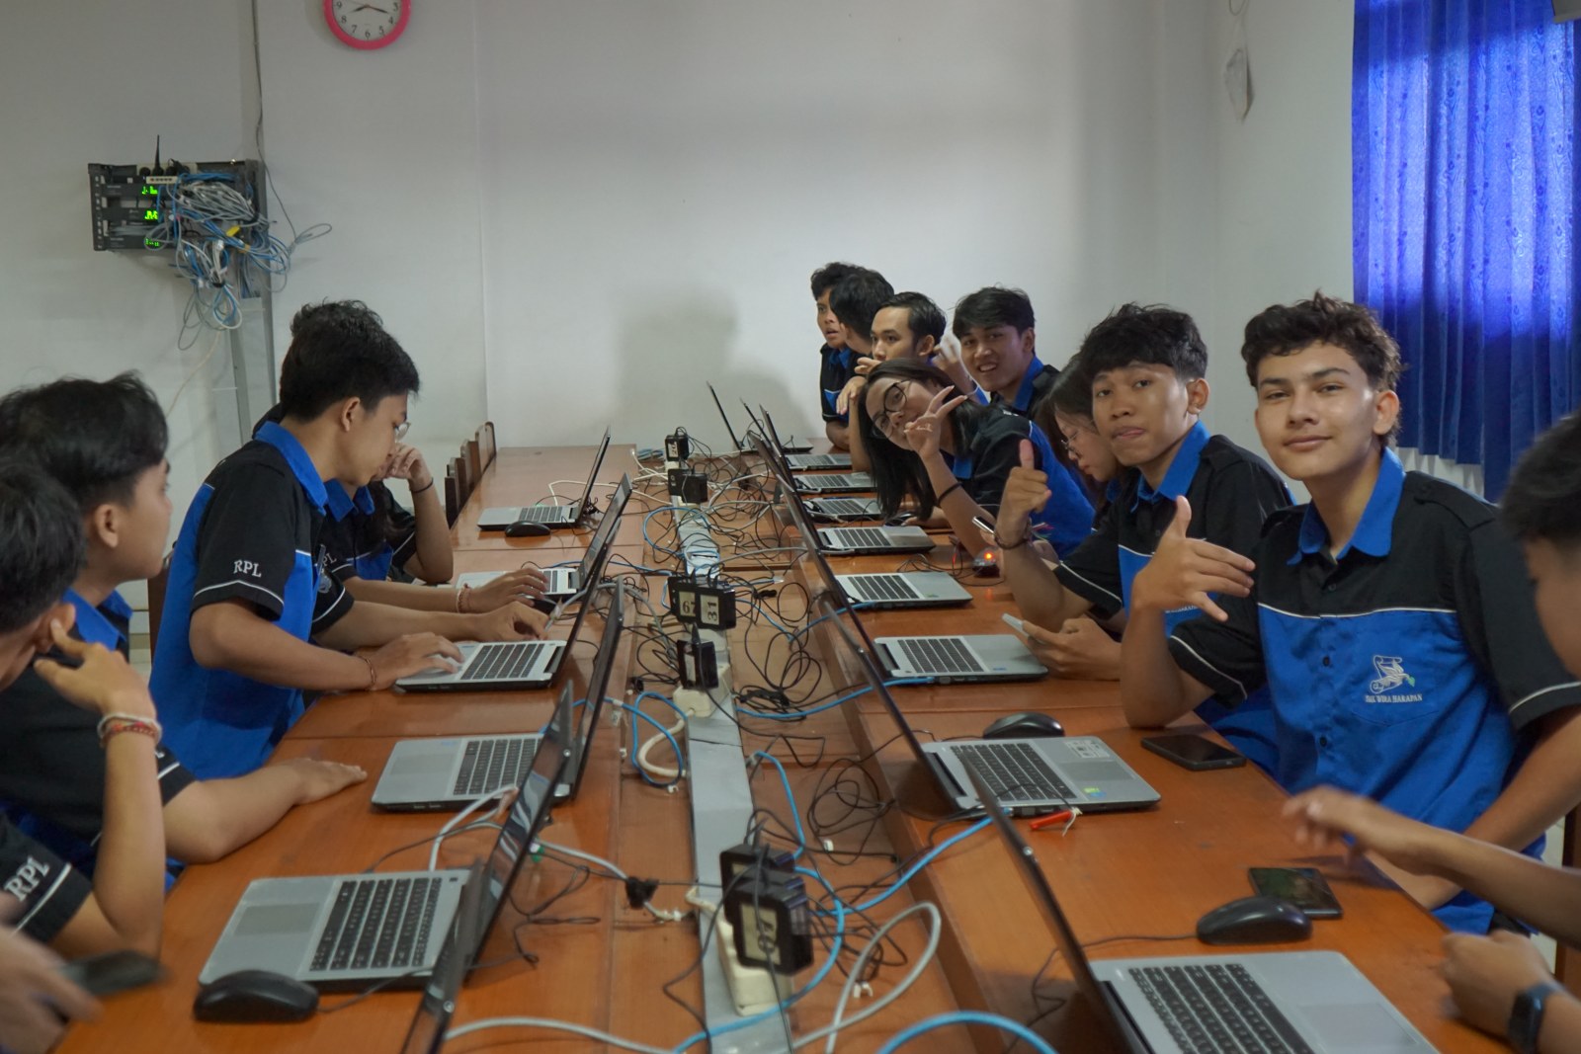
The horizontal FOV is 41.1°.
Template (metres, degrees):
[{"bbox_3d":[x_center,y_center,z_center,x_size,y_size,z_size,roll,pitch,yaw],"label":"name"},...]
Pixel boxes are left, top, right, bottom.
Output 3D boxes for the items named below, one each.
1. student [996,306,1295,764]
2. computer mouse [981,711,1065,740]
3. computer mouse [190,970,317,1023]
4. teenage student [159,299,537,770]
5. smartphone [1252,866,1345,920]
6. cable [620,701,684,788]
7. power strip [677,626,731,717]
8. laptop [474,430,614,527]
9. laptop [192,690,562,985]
[{"bbox_3d":[0.586,0.323,3.400,0.540,1.330,0.480,-7,9,-36],"label":"student"},{"bbox_3d":[0.336,0.283,3.028,0.113,0.038,0.062,-1,7,2],"label":"computer mouse"},{"bbox_3d":[-0.498,0.436,1.971,0.113,0.038,0.062,-1,7,1],"label":"computer mouse"},{"bbox_3d":[-0.700,0.340,3.450,0.620,1.330,0.500,-2,7,-4],"label":"teenage student"},{"bbox_3d":[0.543,0.392,2.264,0.072,0.009,0.158,0,7,5],"label":"smartphone"},{"bbox_3d":[-0.208,0.326,3.140,0.100,0.070,0.200,-2,7,-4],"label":"cable"},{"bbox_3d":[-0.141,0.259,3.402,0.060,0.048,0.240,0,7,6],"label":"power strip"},{"bbox_3d":[-0.640,-0.124,5.516,0.336,0.237,0.342,-2,7,-5],"label":"laptop"},{"bbox_3d":[-0.403,0.311,2.176,0.353,0.229,0.342,-2,7,-6],"label":"laptop"}]

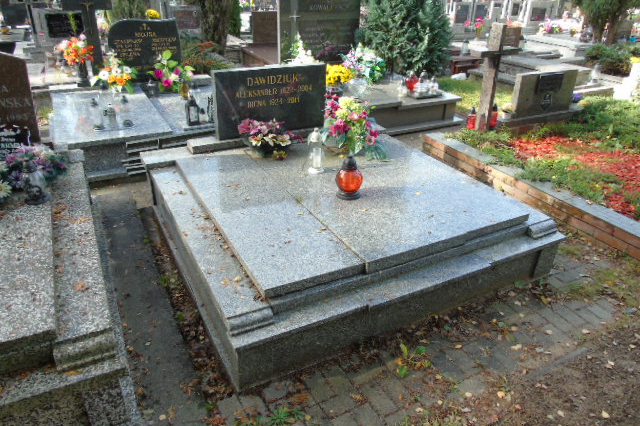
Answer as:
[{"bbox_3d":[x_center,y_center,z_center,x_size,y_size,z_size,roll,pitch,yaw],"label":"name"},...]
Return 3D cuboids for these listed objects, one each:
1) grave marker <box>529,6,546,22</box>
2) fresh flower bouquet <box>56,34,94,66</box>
[{"bbox_3d":[5.394,-4.864,11.360,0.499,0.296,0.030,-13,31,-25],"label":"grave marker"},{"bbox_3d":[-2.596,-1.736,4.907,0.357,0.381,0.303,-13,31,-25],"label":"fresh flower bouquet"}]

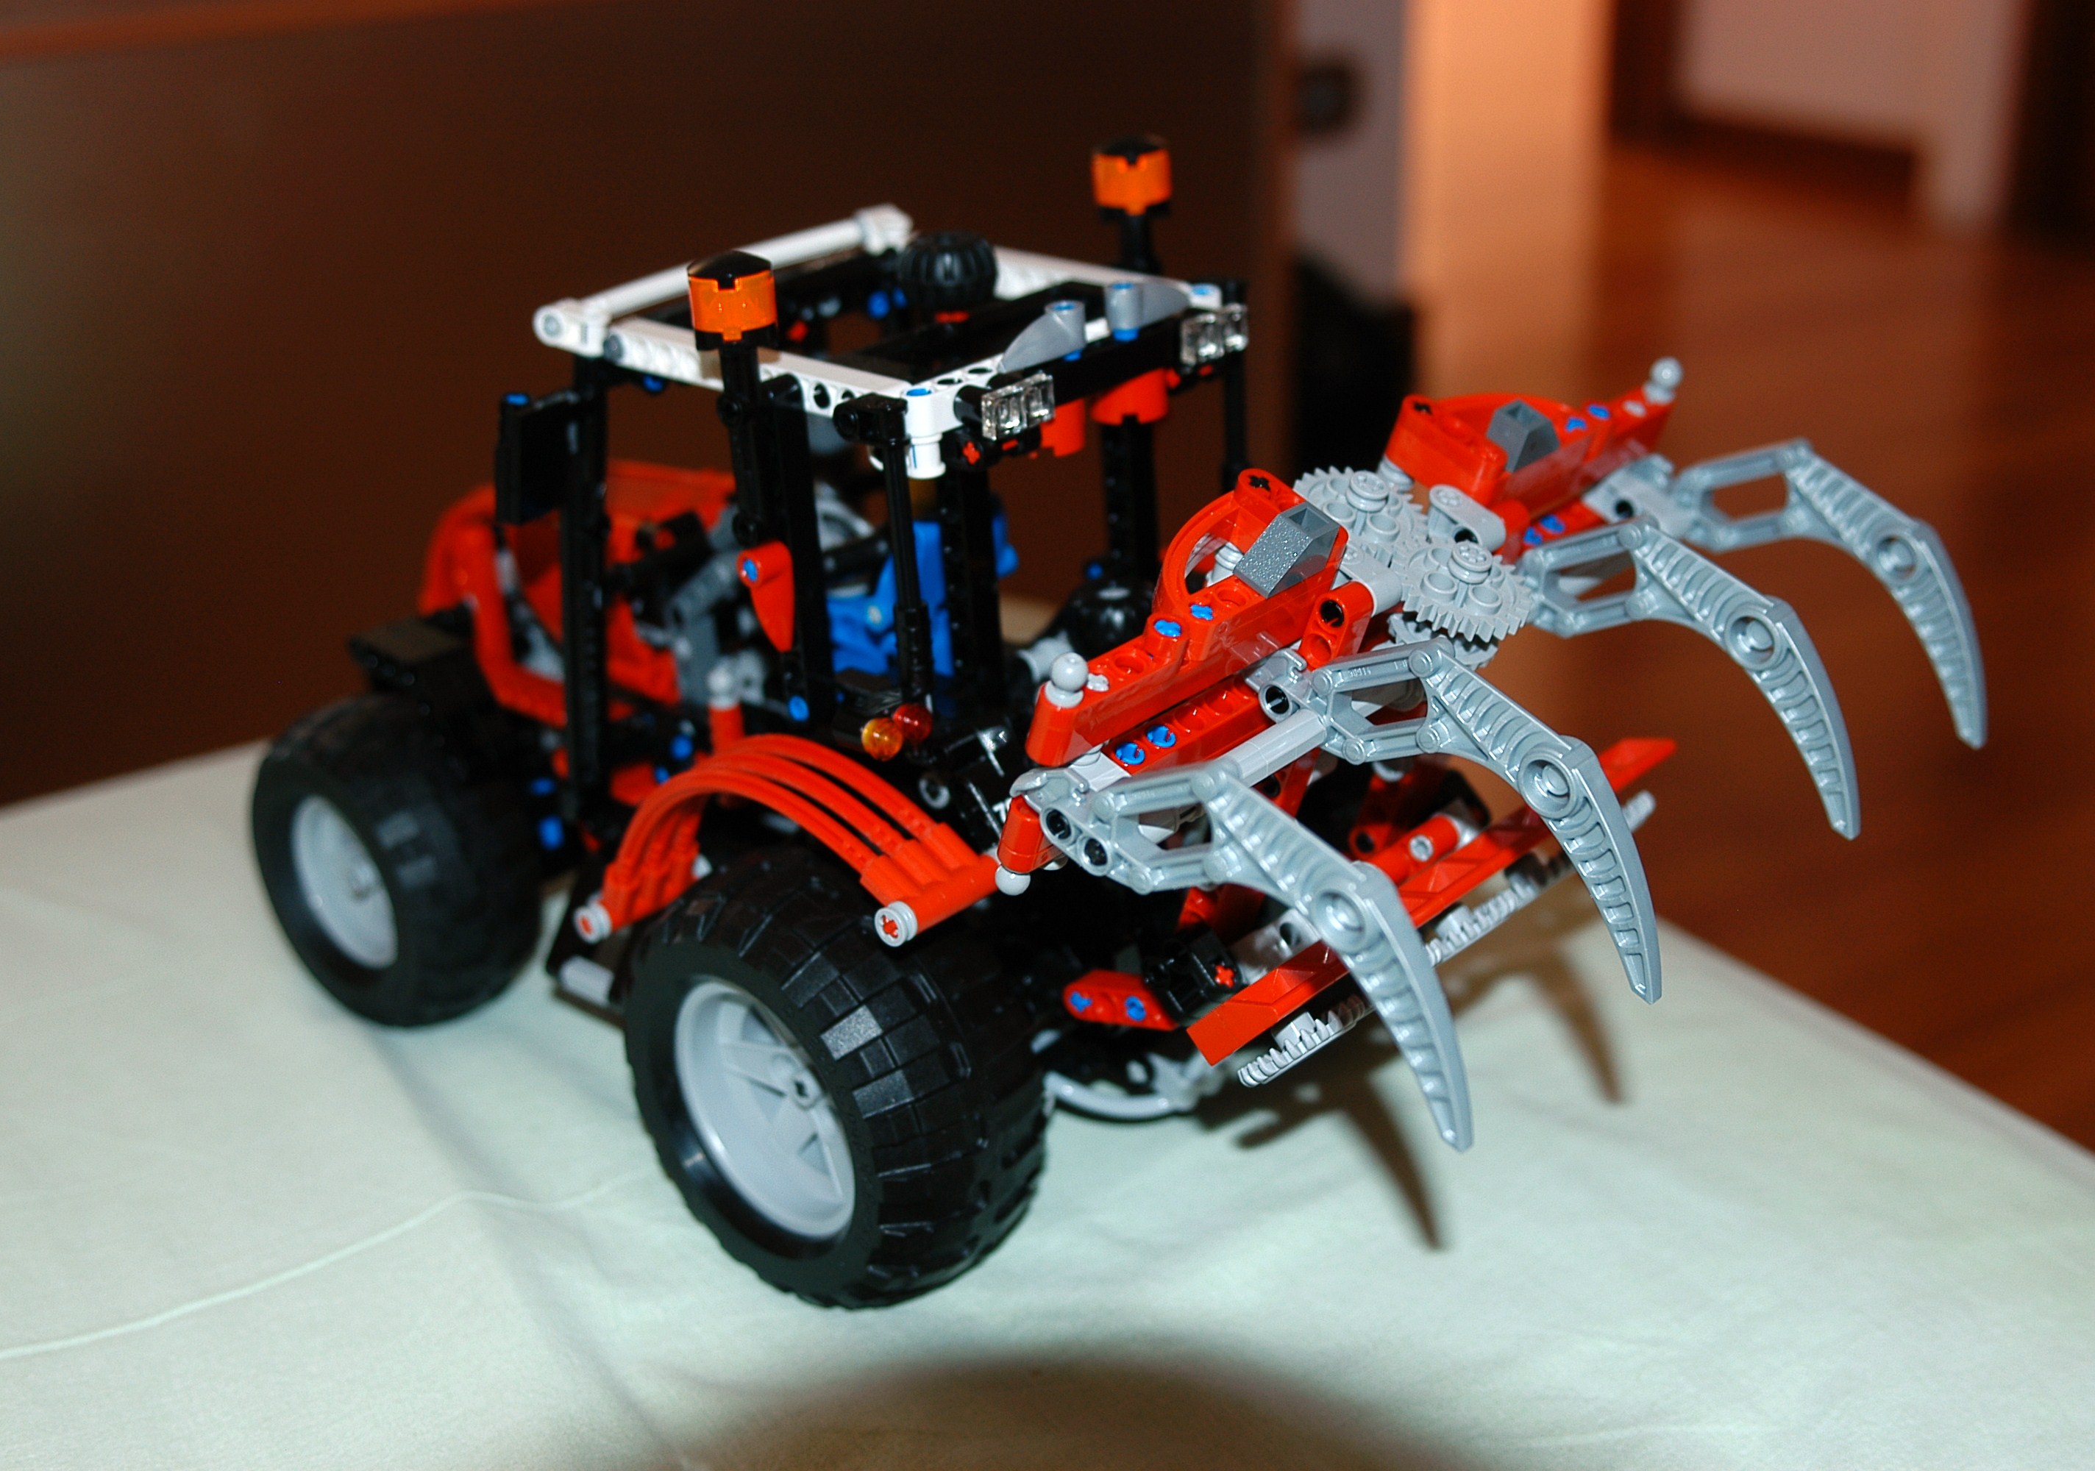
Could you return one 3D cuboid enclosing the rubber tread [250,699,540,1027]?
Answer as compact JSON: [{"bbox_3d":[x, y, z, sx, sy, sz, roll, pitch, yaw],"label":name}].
[{"bbox_3d":[-0.160,0.032,0.634,0.081,0.081,0.039,18,32,40],"label":"rubber tread"}]

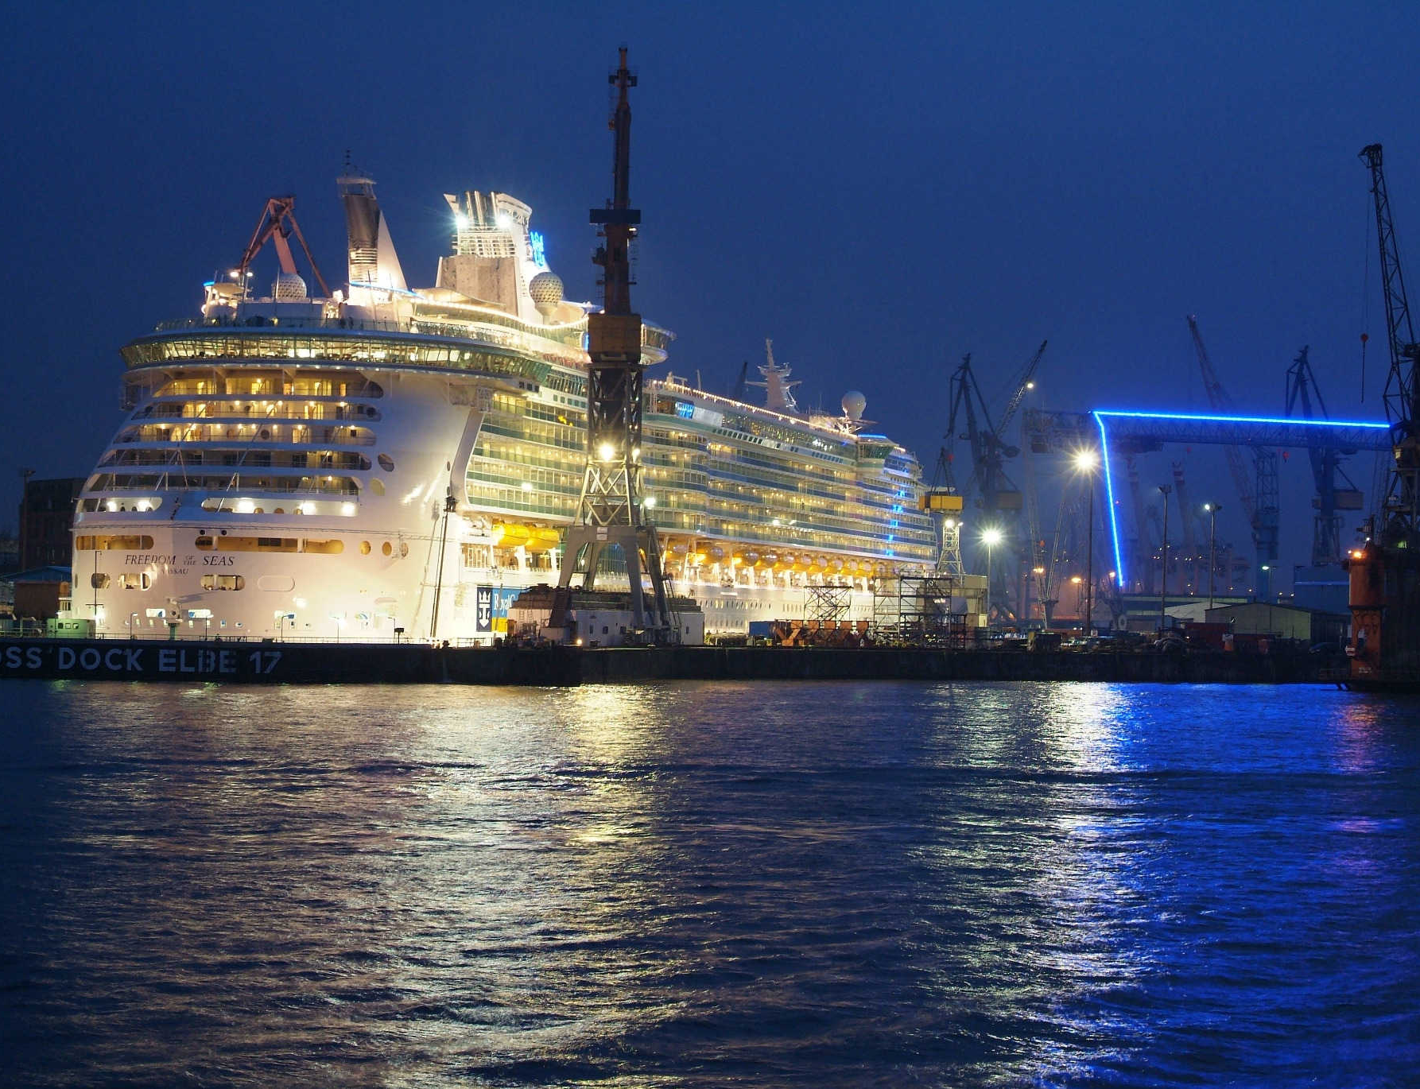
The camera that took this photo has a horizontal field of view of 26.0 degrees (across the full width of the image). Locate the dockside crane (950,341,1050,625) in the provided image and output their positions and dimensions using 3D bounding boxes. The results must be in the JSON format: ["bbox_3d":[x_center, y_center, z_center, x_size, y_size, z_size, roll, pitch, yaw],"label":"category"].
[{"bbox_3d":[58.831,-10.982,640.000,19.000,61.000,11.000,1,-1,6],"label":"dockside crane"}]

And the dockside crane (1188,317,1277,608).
[{"bbox_3d":[118.860,-15.774,700.000,21.000,72.000,8.000,1,-1,6],"label":"dockside crane"}]

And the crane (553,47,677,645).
[{"bbox_3d":[-10.372,-21.736,337.000,12.500,65.000,13.000,1,-1,3],"label":"crane"}]

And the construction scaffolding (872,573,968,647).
[{"bbox_3d":[24.410,7.676,357.000,10.800,8.600,4.000,0,-2,15],"label":"construction scaffolding"}]

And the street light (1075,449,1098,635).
[{"bbox_3d":[49.190,0.943,400.251,2.400,25.600,1.500,0,-2,23],"label":"street light"}]

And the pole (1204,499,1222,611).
[{"bbox_3d":[93.953,5.349,575.000,2.600,26.200,1.000,0,-1,11],"label":"pole"}]

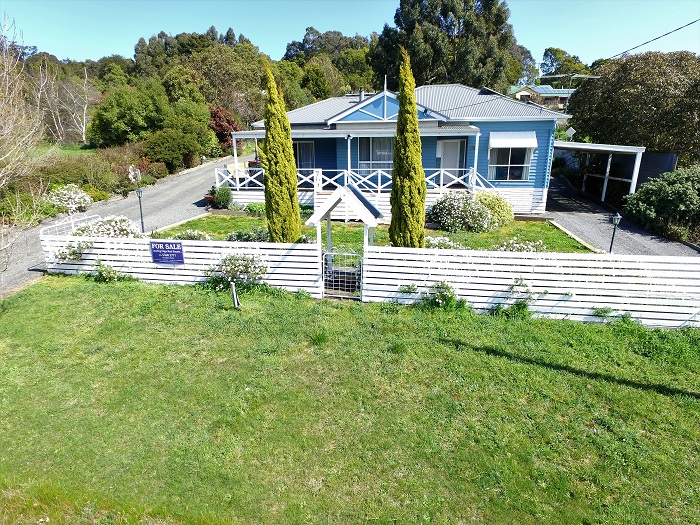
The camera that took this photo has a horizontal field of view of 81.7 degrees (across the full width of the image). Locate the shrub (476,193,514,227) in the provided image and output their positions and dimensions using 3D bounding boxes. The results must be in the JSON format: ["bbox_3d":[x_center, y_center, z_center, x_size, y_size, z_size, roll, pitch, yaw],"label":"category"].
[{"bbox_3d":[5.713,-2.211,16.100,1.600,1.250,1.400,2,15,9],"label":"shrub"}]

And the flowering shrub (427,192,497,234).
[{"bbox_3d":[4.200,-1.967,15.083,2.450,1.383,2.000,2,15,9],"label":"flowering shrub"}]

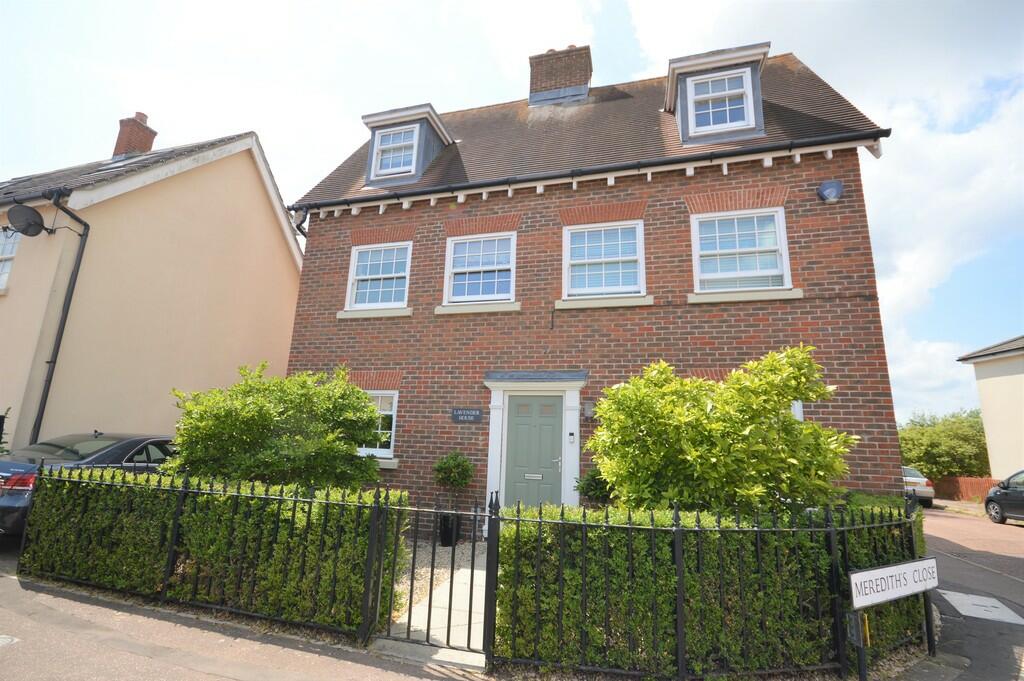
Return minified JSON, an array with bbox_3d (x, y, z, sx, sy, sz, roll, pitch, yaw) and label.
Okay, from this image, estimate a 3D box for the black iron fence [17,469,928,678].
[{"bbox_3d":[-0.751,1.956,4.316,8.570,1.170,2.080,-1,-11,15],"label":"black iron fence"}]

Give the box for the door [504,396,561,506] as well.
[{"bbox_3d":[0.314,1.789,6.083,0.830,1.990,0.060,-1,-12,16],"label":"door"}]

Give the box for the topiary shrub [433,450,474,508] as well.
[{"bbox_3d":[-0.831,1.953,6.021,0.610,0.780,0.610,2,-11,0],"label":"topiary shrub"}]

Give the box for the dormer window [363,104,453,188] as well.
[{"bbox_3d":[-2.020,-3.410,8.169,1.420,1.450,1.050,-1,-12,16],"label":"dormer window"}]

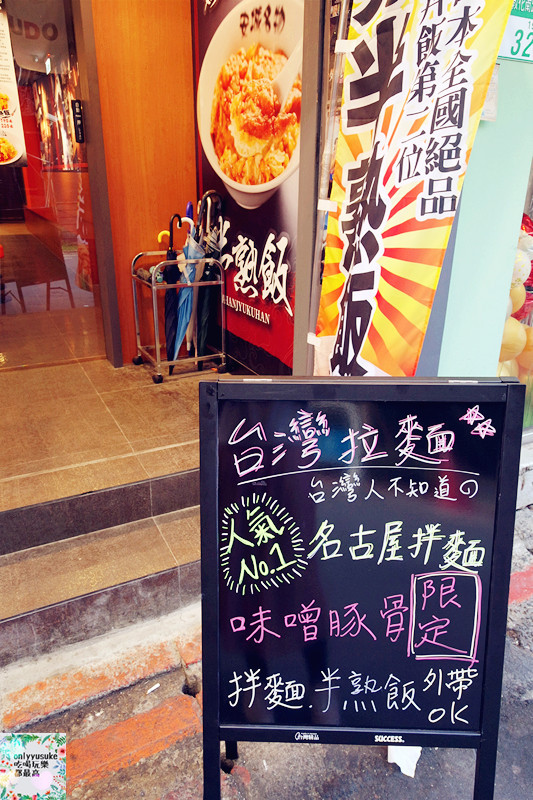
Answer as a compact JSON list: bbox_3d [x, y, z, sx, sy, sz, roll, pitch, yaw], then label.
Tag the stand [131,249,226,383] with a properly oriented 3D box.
[{"bbox_3d":[-0.497,-0.488,3.014,0.409,0.644,0.413,-10,24,-27],"label":"stand"}]

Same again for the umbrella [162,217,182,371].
[{"bbox_3d":[-0.500,-0.543,2.862,0.100,0.858,0.085,5,21,-2],"label":"umbrella"}]

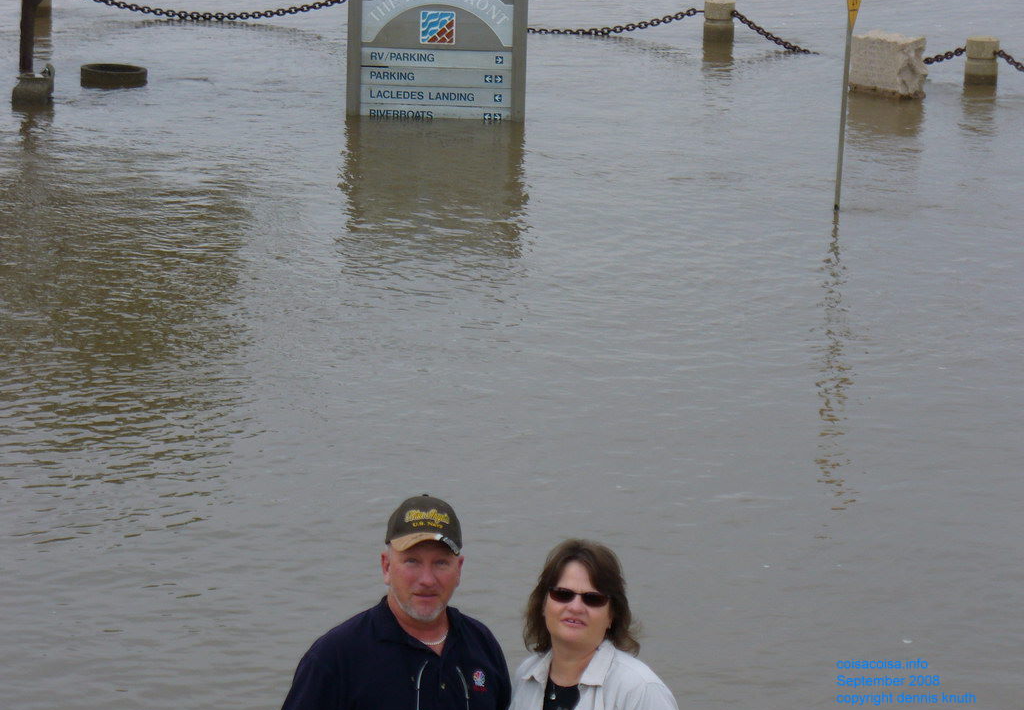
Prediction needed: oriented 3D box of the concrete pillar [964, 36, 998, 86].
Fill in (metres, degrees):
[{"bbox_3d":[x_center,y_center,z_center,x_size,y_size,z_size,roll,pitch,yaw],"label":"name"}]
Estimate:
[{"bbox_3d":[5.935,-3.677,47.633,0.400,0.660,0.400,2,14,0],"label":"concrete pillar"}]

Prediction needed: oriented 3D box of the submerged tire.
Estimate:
[{"bbox_3d":[-4.816,-3.393,45.804,0.820,0.205,0.820,2,14,0],"label":"submerged tire"}]

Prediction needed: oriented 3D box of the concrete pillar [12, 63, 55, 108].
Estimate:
[{"bbox_3d":[-5.636,-3.154,44.305,0.470,0.480,0.420,2,14,0],"label":"concrete pillar"}]

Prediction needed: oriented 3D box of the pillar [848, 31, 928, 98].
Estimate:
[{"bbox_3d":[4.655,-3.552,46.645,0.780,0.730,0.560,10,16,30],"label":"pillar"}]

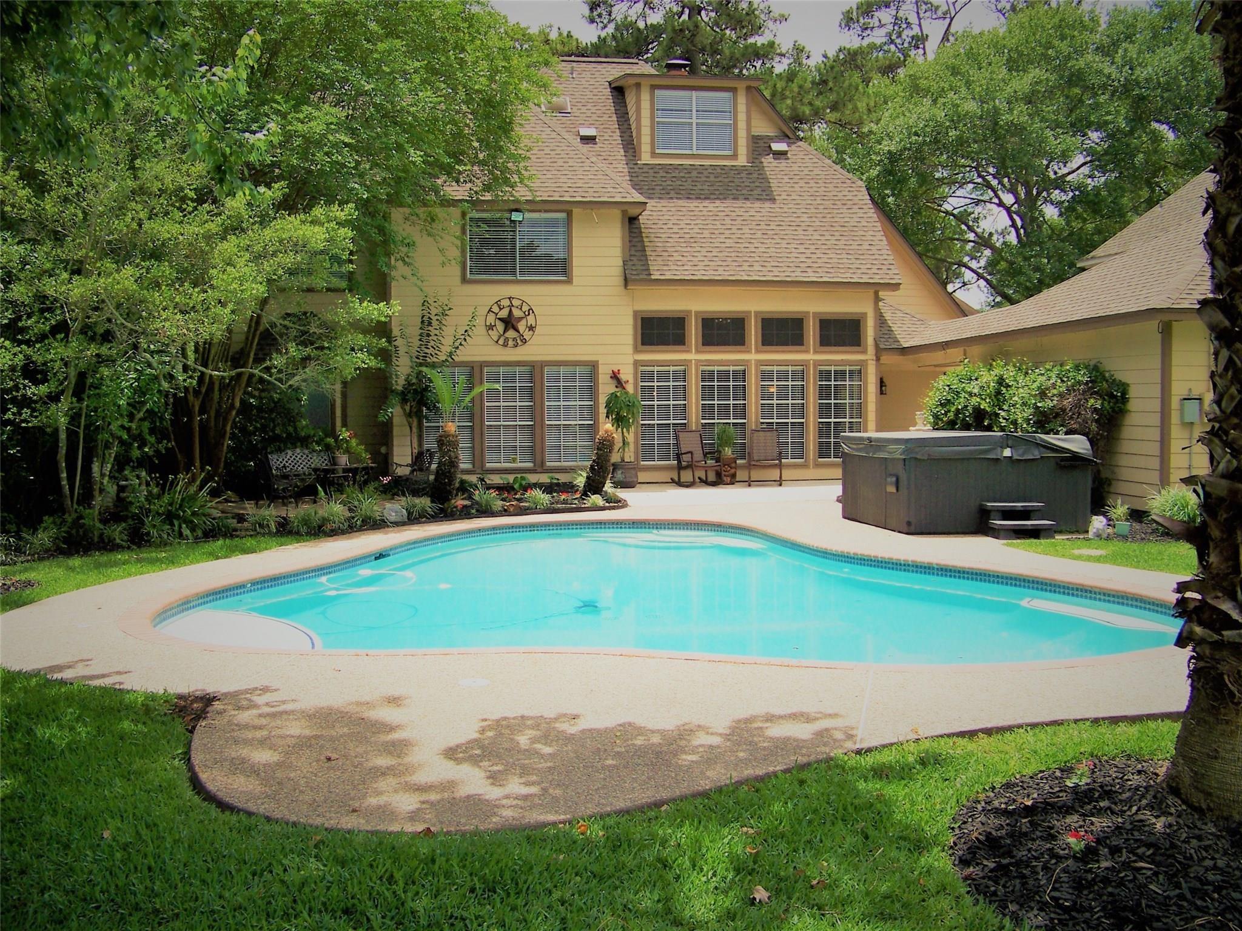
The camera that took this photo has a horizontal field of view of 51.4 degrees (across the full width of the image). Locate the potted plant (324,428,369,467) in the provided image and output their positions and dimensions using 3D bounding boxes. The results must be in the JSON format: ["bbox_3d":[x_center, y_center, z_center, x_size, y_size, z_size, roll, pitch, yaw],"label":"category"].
[{"bbox_3d":[-4.188,-0.274,19.700,0.680,0.590,0.600,-1,3,-7],"label":"potted plant"}]

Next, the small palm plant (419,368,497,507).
[{"bbox_3d":[-2.316,-0.414,18.350,1.000,1.950,0.900,-1,3,-7],"label":"small palm plant"}]

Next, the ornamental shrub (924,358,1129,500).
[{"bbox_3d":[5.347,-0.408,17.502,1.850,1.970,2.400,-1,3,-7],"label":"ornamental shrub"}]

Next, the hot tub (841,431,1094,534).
[{"bbox_3d":[3.990,0.170,15.216,2.140,1.050,2.180,-1,3,-8],"label":"hot tub"}]

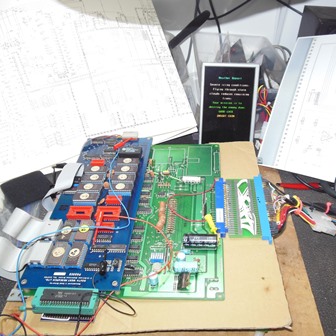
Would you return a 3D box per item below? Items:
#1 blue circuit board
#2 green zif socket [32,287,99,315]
[{"bbox_3d":[-0.095,0.035,0.450,0.115,0.018,0.282,-1,40,7],"label":"blue circuit board"},{"bbox_3d":[-0.102,0.134,0.325,0.064,0.015,0.021,-1,40,8],"label":"green zif socket"}]

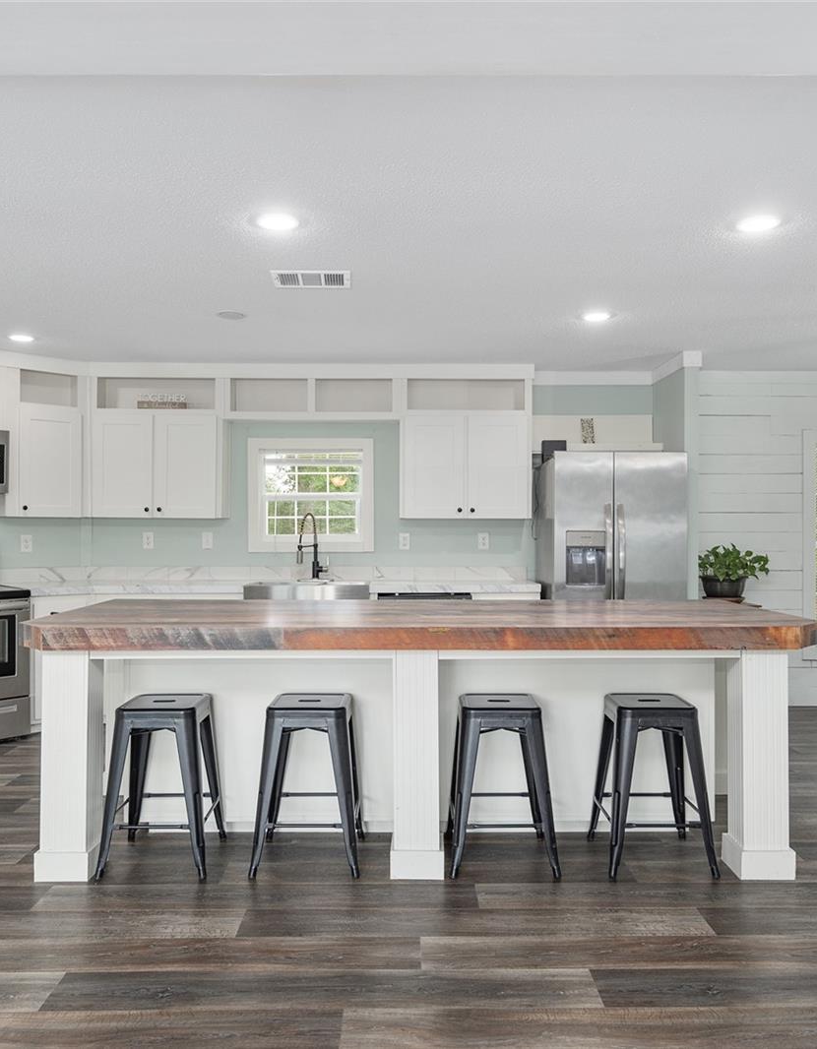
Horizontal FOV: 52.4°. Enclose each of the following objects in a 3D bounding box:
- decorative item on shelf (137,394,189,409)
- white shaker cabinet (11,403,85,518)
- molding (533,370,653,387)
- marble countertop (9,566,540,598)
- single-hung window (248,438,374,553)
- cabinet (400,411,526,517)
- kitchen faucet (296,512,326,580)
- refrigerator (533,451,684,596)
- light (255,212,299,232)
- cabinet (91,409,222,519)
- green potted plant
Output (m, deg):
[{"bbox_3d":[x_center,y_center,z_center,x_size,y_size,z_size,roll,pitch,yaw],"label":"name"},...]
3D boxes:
[{"bbox_3d":[-1.741,-0.862,5.870,0.365,0.120,0.040,0,0,0],"label":"decorative item on shelf"},{"bbox_3d":[-2.561,-0.414,5.795,0.490,0.755,0.330,0,0,-45],"label":"white shaker cabinet"},{"bbox_3d":[1.330,-1.060,6.020,0.890,0.108,0.030,0,0,0],"label":"molding"},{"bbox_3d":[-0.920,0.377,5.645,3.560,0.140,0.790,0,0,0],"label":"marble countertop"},{"bbox_3d":[-0.705,-0.211,6.116,0.930,0.840,0.100,0,0,0],"label":"single-hung window"},{"bbox_3d":[0.396,-0.414,5.963,0.915,0.755,0.330,0,0,0],"label":"cabinet"},{"bbox_3d":[-0.692,0.159,5.896,0.130,0.490,0.230,0,0,29],"label":"kitchen faucet"},{"bbox_3d":[1.343,0.441,5.599,0.845,1.785,0.780,0,0,0],"label":"refrigerator"},{"bbox_3d":[-0.483,-1.113,3.066,0.165,0.025,0.165,0,0,0],"label":"light"},{"bbox_3d":[-1.741,-0.420,5.890,0.915,0.757,0.305,0,0,0],"label":"cabinet"},{"bbox_3d":[2.210,0.320,5.660,0.510,0.390,0.400,0,0,0],"label":"green potted plant"}]

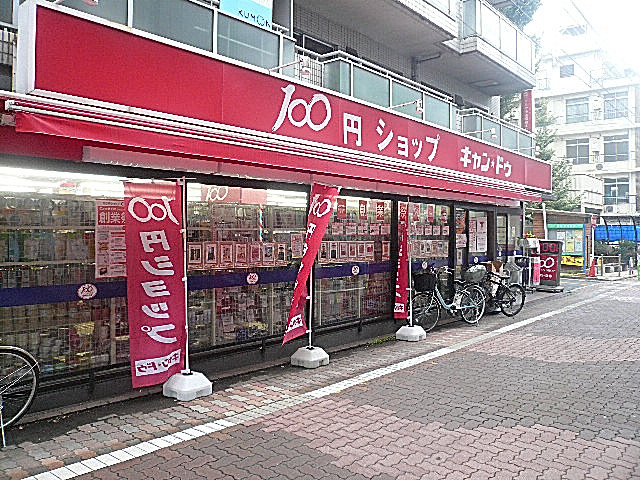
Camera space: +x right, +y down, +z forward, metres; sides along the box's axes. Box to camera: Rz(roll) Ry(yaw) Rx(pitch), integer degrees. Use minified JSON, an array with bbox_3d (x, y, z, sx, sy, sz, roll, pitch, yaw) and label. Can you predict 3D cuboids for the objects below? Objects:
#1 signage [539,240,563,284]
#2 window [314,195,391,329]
[{"bbox_3d":[6.010,0.597,13.450,0.500,1.140,0.250,0,1,42],"label":"signage"},{"bbox_3d":[0.477,0.299,7.238,0.120,1.740,1.810,1,1,42],"label":"window"}]

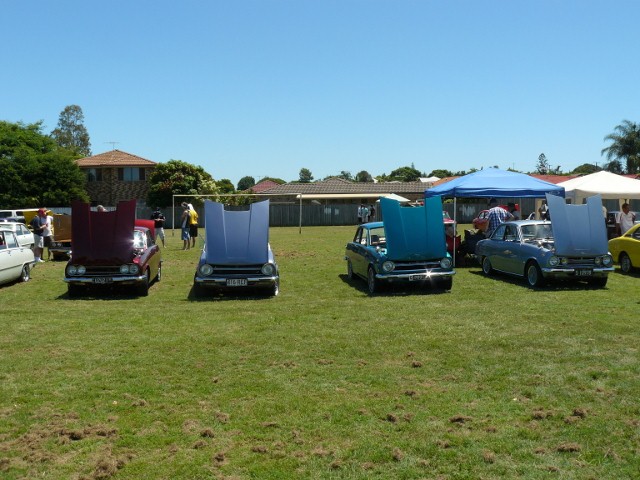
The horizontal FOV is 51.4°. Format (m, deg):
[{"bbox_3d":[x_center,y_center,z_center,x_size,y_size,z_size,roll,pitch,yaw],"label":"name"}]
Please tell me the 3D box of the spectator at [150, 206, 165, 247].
[{"bbox_3d":[-6.622,-0.523,27.174,0.550,1.700,0.400,-1,3,-12],"label":"spectator"}]

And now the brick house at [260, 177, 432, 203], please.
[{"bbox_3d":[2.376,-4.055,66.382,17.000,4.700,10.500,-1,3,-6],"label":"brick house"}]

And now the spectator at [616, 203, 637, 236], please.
[{"bbox_3d":[8.380,-0.204,18.214,0.500,1.660,0.340,-1,3,-14],"label":"spectator"}]

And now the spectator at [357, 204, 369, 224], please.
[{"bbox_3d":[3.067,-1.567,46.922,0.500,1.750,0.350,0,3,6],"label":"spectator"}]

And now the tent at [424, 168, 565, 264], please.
[{"bbox_3d":[5.016,-0.719,19.822,3.050,2.750,3.050,0,3,-6],"label":"tent"}]

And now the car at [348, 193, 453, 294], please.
[{"bbox_3d":[1.567,0.062,14.099,1.500,1.730,4.020,-1,3,-6],"label":"car"}]

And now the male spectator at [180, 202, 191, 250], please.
[{"bbox_3d":[-5.075,-0.516,25.103,0.350,1.770,0.450,1,3,28],"label":"male spectator"}]

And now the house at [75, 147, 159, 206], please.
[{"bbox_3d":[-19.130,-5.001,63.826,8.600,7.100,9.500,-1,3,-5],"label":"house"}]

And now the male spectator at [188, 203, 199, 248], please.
[{"bbox_3d":[-4.990,-0.566,26.302,0.350,1.750,0.460,2,4,37],"label":"male spectator"}]

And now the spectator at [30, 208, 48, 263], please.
[{"bbox_3d":[-8.556,-0.150,20.315,0.450,1.650,0.500,0,3,6],"label":"spectator"}]

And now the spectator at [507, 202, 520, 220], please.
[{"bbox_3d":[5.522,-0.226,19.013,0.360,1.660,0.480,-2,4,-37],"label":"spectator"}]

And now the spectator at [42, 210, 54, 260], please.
[{"bbox_3d":[-8.689,-0.228,21.289,0.520,1.710,0.380,1,3,24],"label":"spectator"}]

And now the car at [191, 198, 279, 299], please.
[{"bbox_3d":[-1.716,0.119,13.767,1.500,1.730,4.020,-1,3,-6],"label":"car"}]

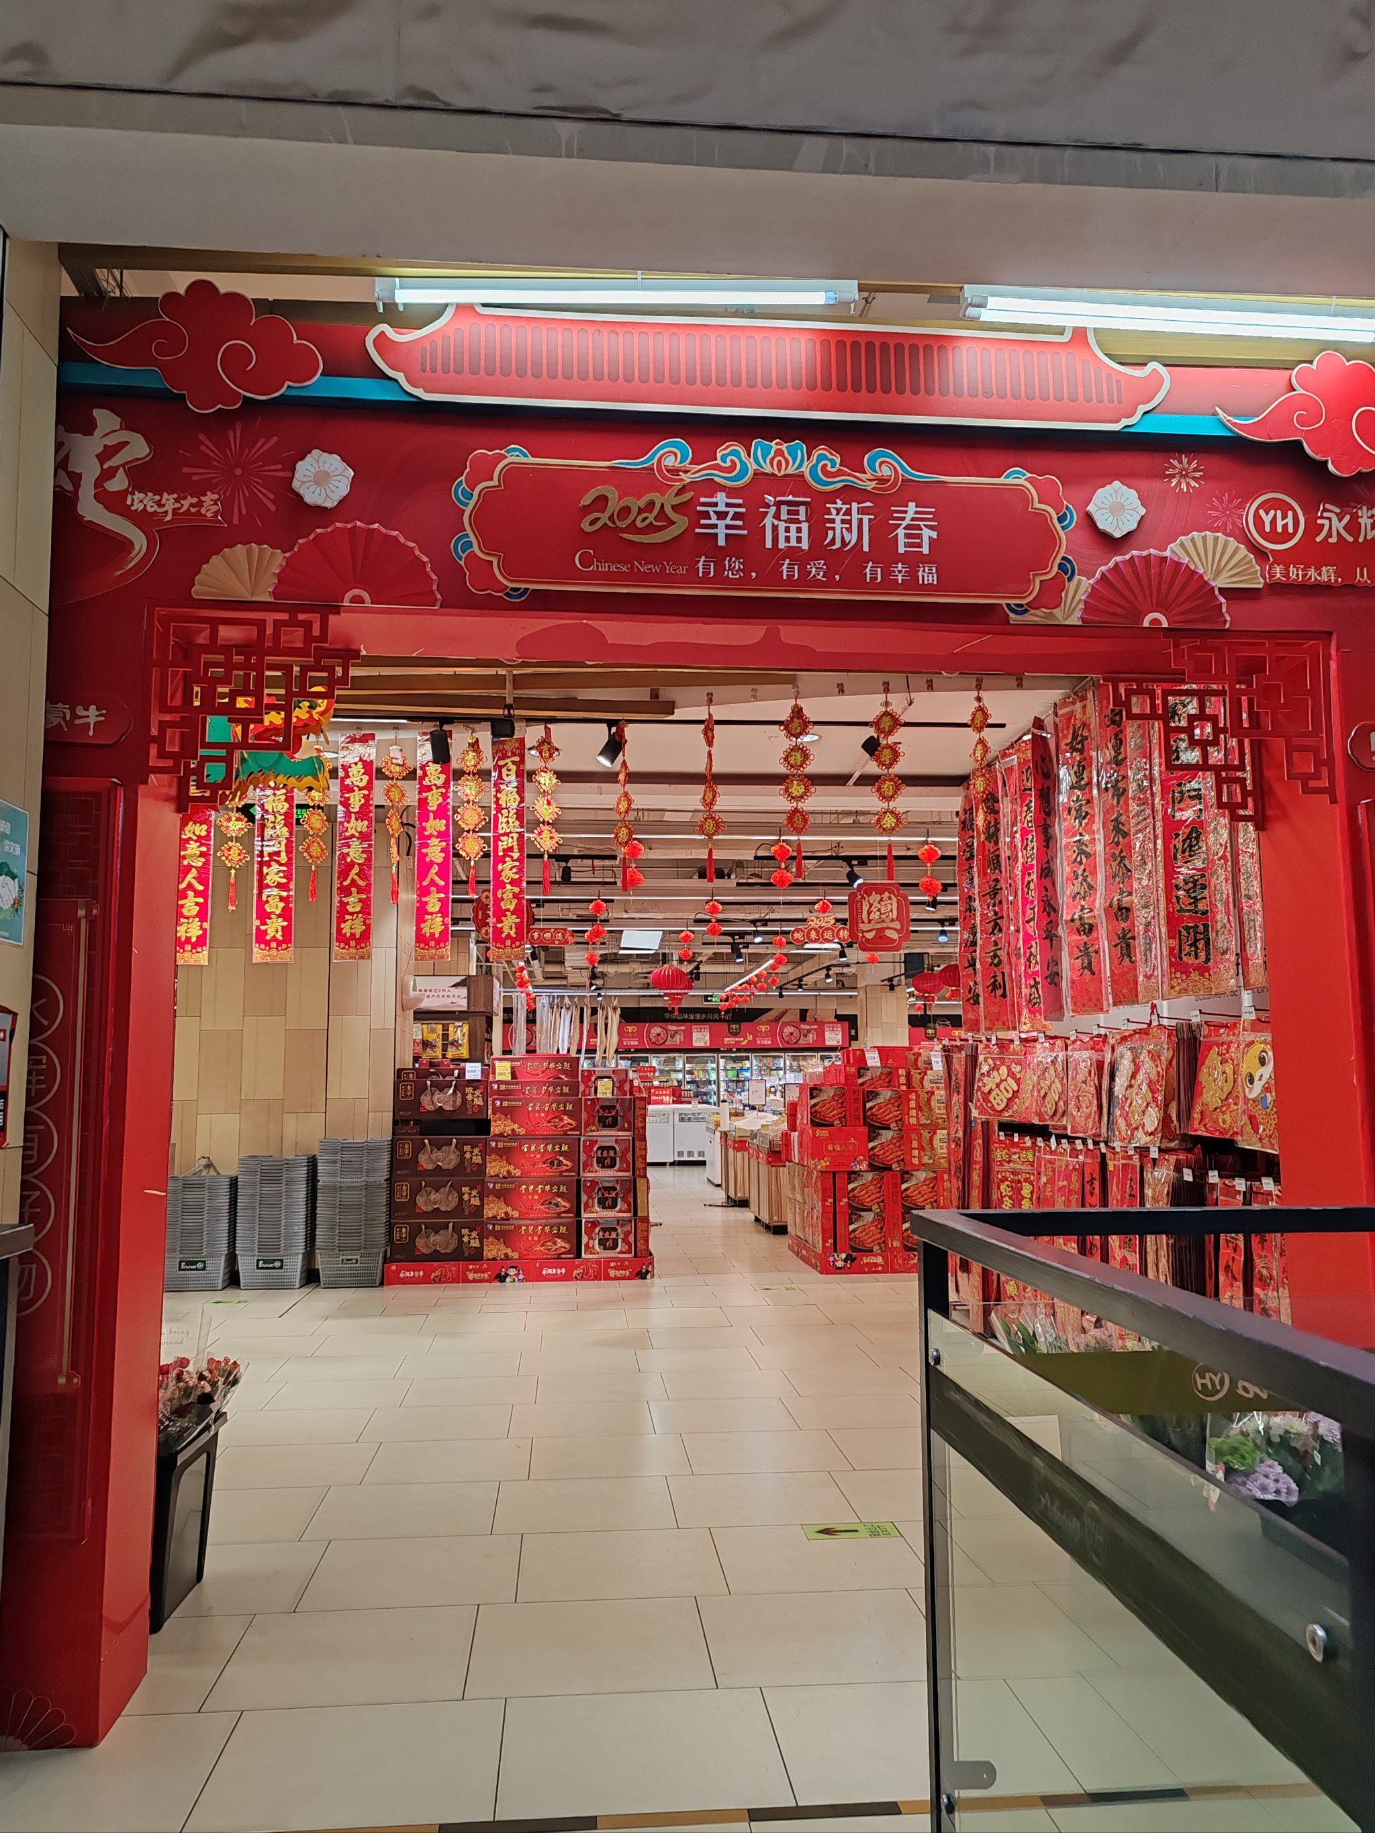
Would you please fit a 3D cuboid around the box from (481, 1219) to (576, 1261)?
[{"bbox_3d":[-1.119,2.313,10.238,0.646,0.272,0.140,0,-6,-5],"label":"box"}]

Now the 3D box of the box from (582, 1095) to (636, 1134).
[{"bbox_3d":[-0.580,1.463,10.502,0.386,0.285,0.130,0,-6,-5],"label":"box"}]

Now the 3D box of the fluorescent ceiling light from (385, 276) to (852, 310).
[{"bbox_3d":[-0.165,-1.484,3.405,1.142,0.060,0.090,0,-6,-1],"label":"fluorescent ceiling light"}]

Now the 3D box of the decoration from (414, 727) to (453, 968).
[{"bbox_3d":[-1.403,-0.386,7.900,0.196,1.285,0.020,0,-6,-5],"label":"decoration"}]

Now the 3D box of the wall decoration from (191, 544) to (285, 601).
[{"bbox_3d":[-1.044,-0.823,3.434,0.271,0.135,0.025,0,-6,-5],"label":"wall decoration"}]

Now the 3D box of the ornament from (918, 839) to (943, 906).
[{"bbox_3d":[1.607,-0.289,9.567,0.165,0.437,0.160,0,-6,-5],"label":"ornament"}]

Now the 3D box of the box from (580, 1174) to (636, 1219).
[{"bbox_3d":[-0.579,2.056,10.436,0.389,0.291,0.130,0,-6,-5],"label":"box"}]

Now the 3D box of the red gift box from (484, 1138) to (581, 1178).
[{"bbox_3d":[-1.121,1.760,10.423,0.673,0.287,0.130,0,-6,-5],"label":"red gift box"}]

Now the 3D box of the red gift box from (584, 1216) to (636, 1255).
[{"bbox_3d":[-0.569,2.307,10.277,0.374,0.266,0.120,0,-6,-5],"label":"red gift box"}]

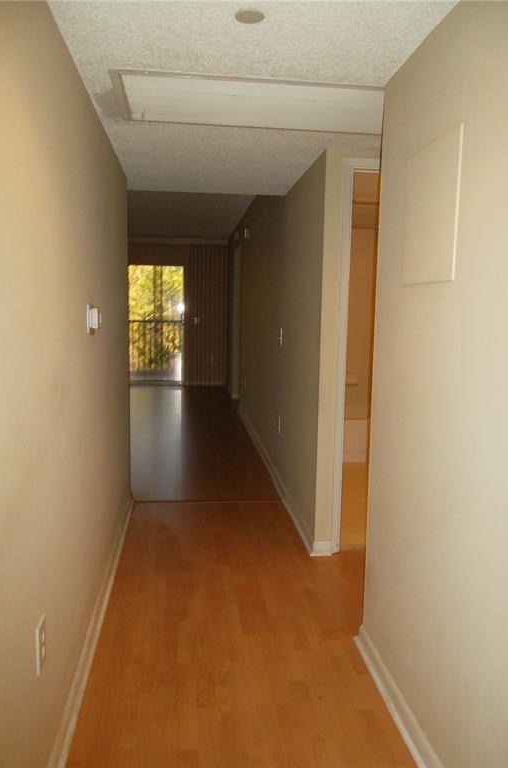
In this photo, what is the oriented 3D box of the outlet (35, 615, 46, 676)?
[{"bbox_3d":[-0.538,0.666,1.525,0.008,0.121,0.086,0,7,-7],"label":"outlet"}]

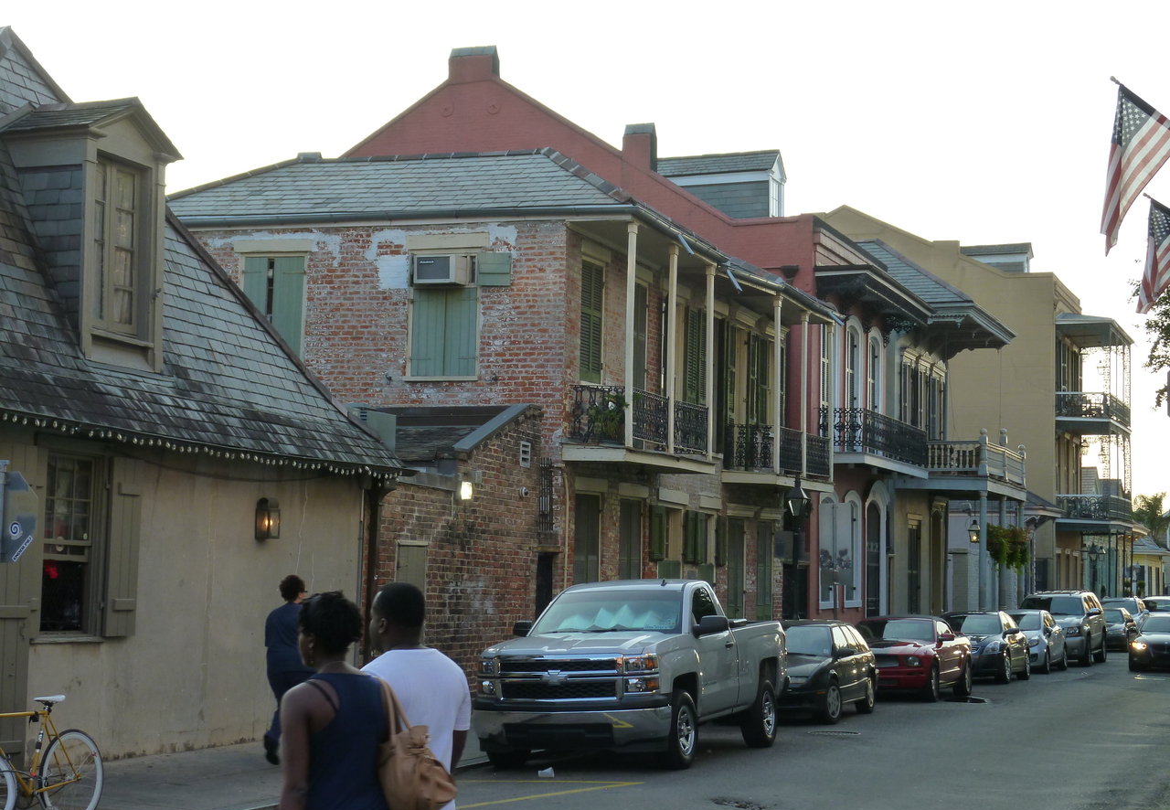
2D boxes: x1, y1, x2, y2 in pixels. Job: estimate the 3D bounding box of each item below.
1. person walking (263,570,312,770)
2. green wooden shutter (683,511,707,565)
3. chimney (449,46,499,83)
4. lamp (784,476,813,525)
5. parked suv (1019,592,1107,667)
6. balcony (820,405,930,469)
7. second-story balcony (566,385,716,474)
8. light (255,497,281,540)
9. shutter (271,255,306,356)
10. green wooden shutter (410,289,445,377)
[{"bbox_3d":[-2.695,2.493,18.251,0.520,1.730,0.620,-1,-6,27],"label":"person walking"},{"bbox_3d":[1.951,2.319,33.478,0.060,0.880,1.200,-1,-5,22],"label":"green wooden shutter"},{"bbox_3d":[-2.539,-7.806,44.403,1.060,0.840,0.500,-1,-6,22],"label":"chimney"},{"bbox_3d":[3.533,1.596,31.943,0.360,0.760,0.360,-1,-6,22],"label":"lamp"},{"bbox_3d":[12.566,5.863,51.072,2.010,1.930,5.250,-1,-5,22],"label":"parked suv"},{"bbox_3d":[6.621,0.908,43.991,1.030,1.090,6.570,-1,-5,22],"label":"balcony"},{"bbox_3d":[0.934,0.450,29.836,0.990,1.130,4.190,-1,-5,22],"label":"second-story balcony"},{"bbox_3d":[-3.271,1.171,19.860,0.160,0.460,0.240,-1,-6,22],"label":"light"},{"bbox_3d":[-4.568,-1.324,29.539,0.530,1.880,0.050,-1,-6,22],"label":"shutter"},{"bbox_3d":[-2.355,-1.097,29.007,0.556,1.324,0.050,-1,-5,22],"label":"green wooden shutter"}]

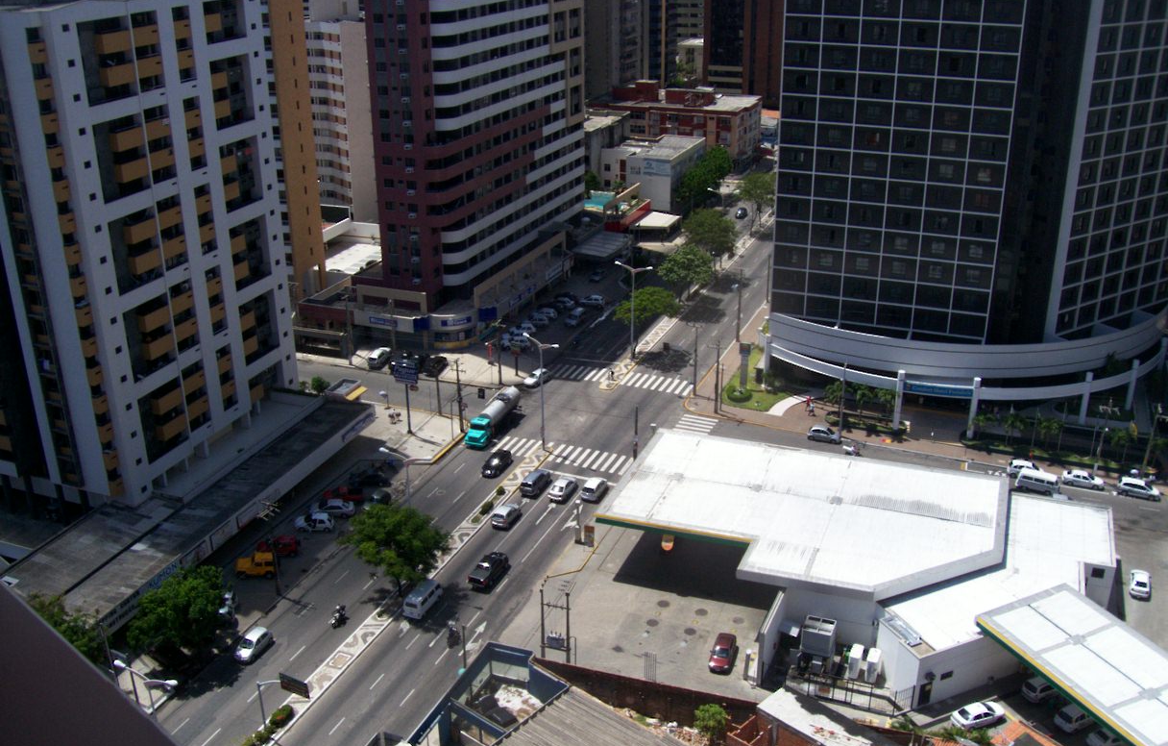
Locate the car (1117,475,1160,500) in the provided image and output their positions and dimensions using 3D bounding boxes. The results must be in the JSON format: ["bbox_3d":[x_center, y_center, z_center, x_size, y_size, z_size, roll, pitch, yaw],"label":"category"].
[{"bbox_3d":[56.957,11.798,117.627,4.150,1.500,1.700,9,25,21],"label":"car"}]

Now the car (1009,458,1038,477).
[{"bbox_3d":[46.842,10.245,121.459,3.900,1.470,1.660,9,25,21],"label":"car"}]

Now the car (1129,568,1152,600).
[{"bbox_3d":[51.190,19.070,105.420,1.680,1.430,4.000,10,25,23],"label":"car"}]

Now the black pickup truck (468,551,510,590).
[{"bbox_3d":[-8.519,17.732,104.144,1.800,1.770,5.200,7,23,20],"label":"black pickup truck"}]

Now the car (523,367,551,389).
[{"bbox_3d":[-5.946,0.445,145.729,1.670,1.440,4.150,14,27,30],"label":"car"}]

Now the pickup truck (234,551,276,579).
[{"bbox_3d":[-31.070,18.270,108.790,4.000,1.950,1.850,0,23,0],"label":"pickup truck"}]

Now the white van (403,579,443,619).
[{"bbox_3d":[-13.815,19.612,99.263,1.720,2.000,4.450,7,23,20],"label":"white van"}]

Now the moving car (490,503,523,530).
[{"bbox_3d":[-7.546,14.002,113.895,1.700,1.520,4.150,7,23,20],"label":"moving car"}]

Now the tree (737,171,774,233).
[{"bbox_3d":[31.550,-31.420,213.910,8.200,11.000,8.200,9,25,21],"label":"tree"}]

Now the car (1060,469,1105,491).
[{"bbox_3d":[54.040,11.350,123.990,4.300,1.430,1.700,9,25,22],"label":"car"}]

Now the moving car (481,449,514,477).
[{"bbox_3d":[-9.358,9.653,124.047,1.730,1.460,4.450,9,25,21],"label":"moving car"}]

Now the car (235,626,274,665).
[{"bbox_3d":[-27.073,22.276,94.265,1.660,1.460,3.900,9,25,21],"label":"car"}]

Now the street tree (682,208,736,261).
[{"bbox_3d":[20.374,-21.366,186.530,8.800,9.400,8.800,0,23,0],"label":"street tree"}]

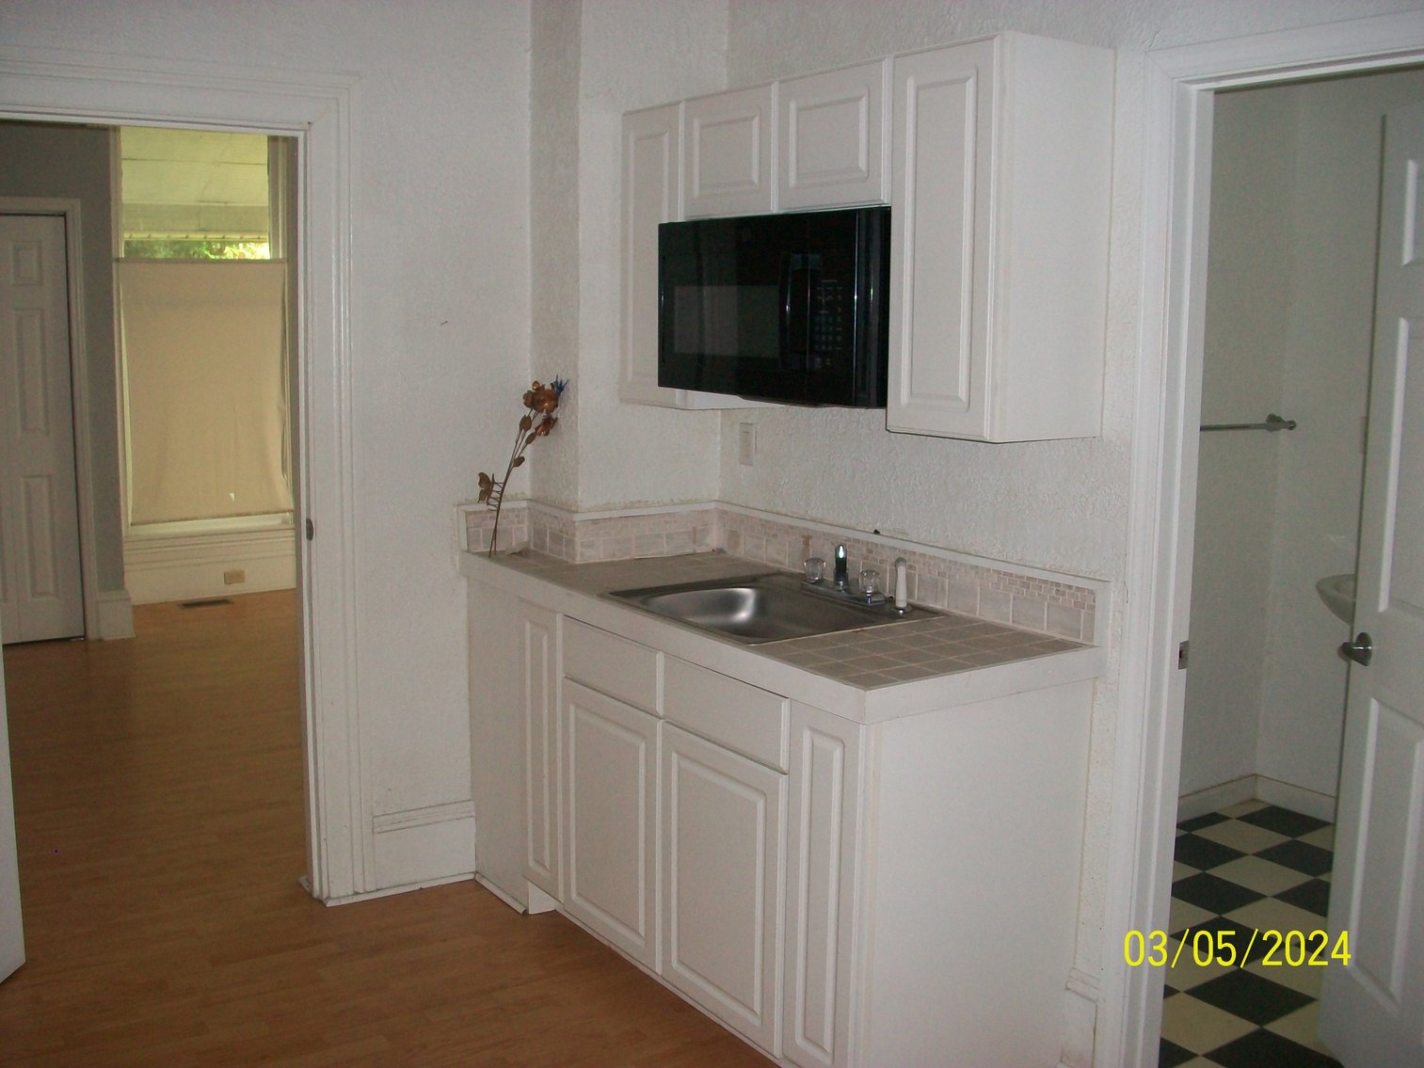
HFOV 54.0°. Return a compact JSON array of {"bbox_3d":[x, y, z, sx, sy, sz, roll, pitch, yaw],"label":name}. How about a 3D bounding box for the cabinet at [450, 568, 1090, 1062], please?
[{"bbox_3d":[0.043,0.642,3.485,0.619,0.894,1.712,-5,11,-34],"label":"cabinet"}]

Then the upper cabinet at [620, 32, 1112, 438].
[{"bbox_3d":[0.275,-0.645,3.237,0.320,0.761,1.365,-5,11,-34],"label":"upper cabinet"}]

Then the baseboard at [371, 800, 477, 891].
[{"bbox_3d":[-0.813,0.891,3.970,0.300,0.230,0.025,-5,11,-34],"label":"baseboard"}]

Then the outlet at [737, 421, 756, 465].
[{"bbox_3d":[0.092,-0.244,3.839,0.012,0.116,0.073,-5,11,-34],"label":"outlet"}]

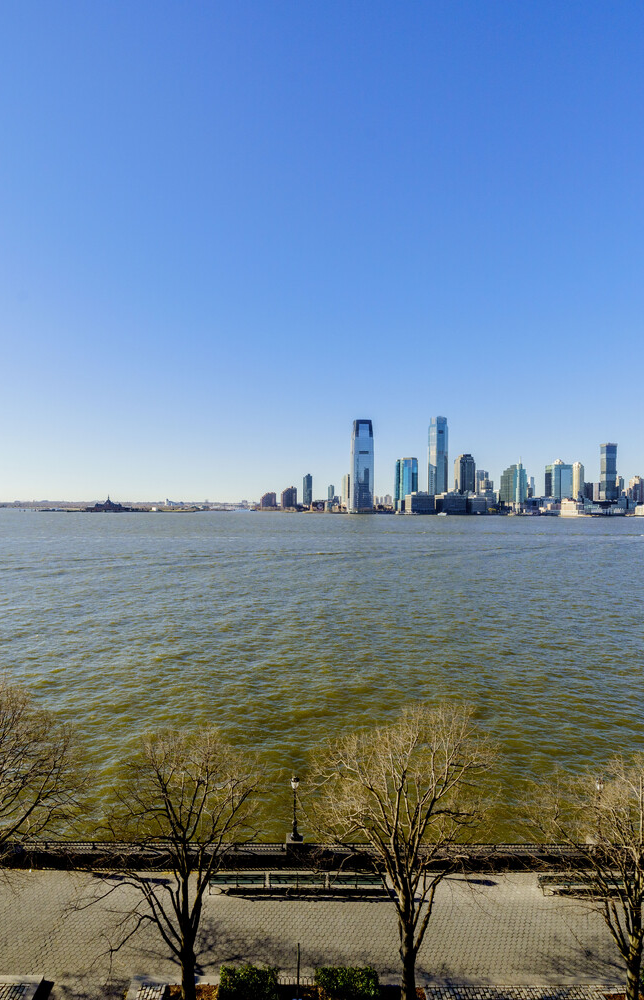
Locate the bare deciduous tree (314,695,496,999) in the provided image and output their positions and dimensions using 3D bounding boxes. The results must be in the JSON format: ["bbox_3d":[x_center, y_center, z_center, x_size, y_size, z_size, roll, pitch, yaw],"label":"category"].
[{"bbox_3d":[2.671,11.402,16.050,5.600,9.600,5.400,1,-1,0],"label":"bare deciduous tree"}]

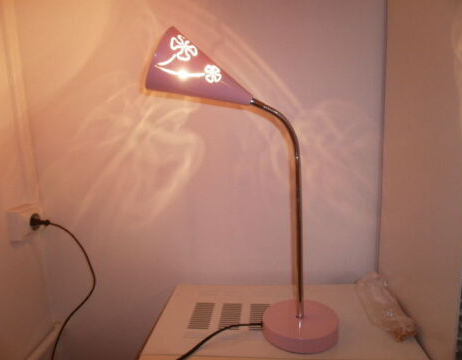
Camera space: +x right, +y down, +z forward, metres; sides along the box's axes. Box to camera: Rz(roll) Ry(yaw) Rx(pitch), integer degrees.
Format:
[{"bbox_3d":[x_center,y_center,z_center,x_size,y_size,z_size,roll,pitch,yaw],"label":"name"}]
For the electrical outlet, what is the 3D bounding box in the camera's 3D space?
[{"bbox_3d":[-0.493,0.102,0.867,0.039,0.068,0.072,-2,11,8],"label":"electrical outlet"}]

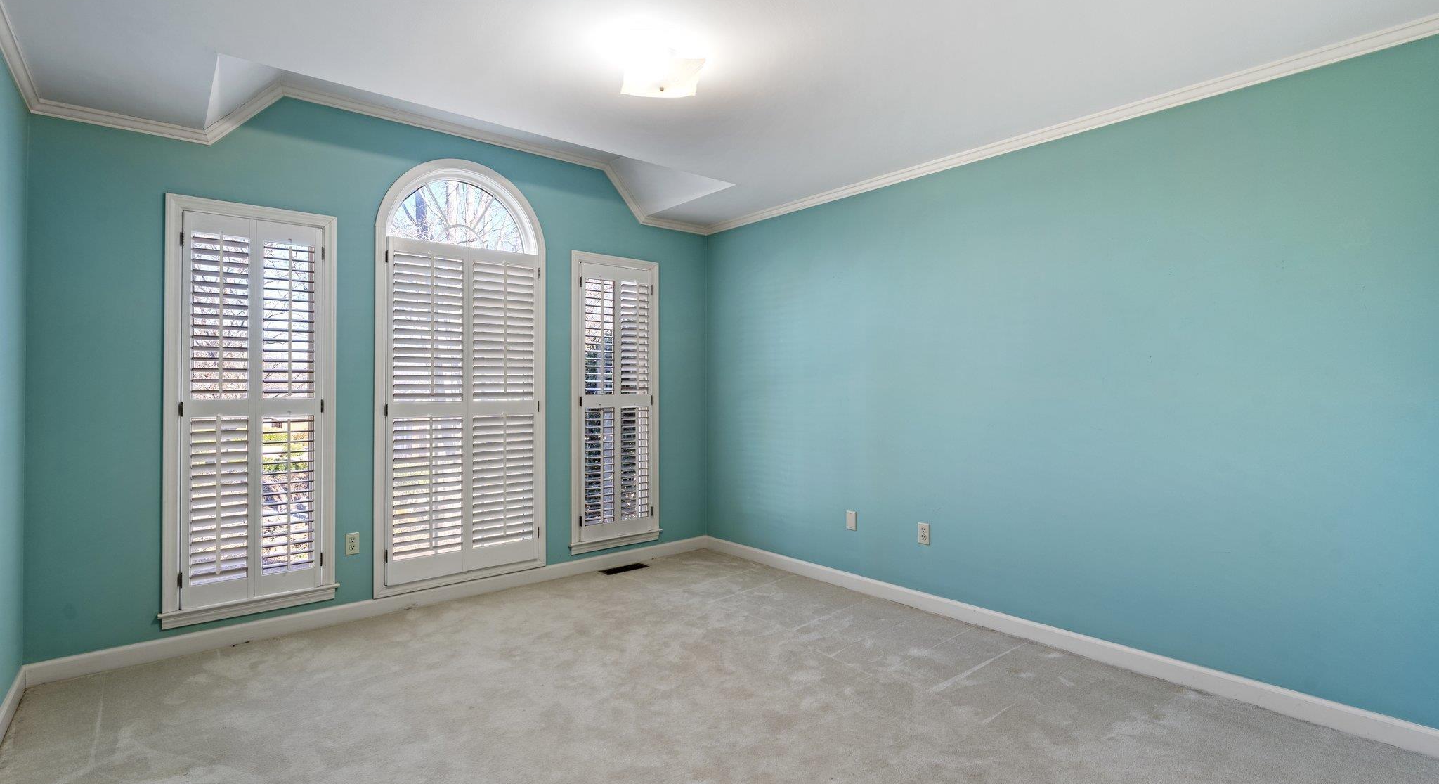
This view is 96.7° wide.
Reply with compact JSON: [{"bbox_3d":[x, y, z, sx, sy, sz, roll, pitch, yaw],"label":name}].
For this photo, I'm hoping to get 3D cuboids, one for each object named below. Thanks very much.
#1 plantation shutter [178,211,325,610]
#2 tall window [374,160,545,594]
[{"bbox_3d":[-2.228,0.082,3.077,0.548,1.820,0.045,0,0,-41],"label":"plantation shutter"},{"bbox_3d":[-1.492,-0.118,3.767,0.987,2.444,0.110,0,0,-41],"label":"tall window"}]

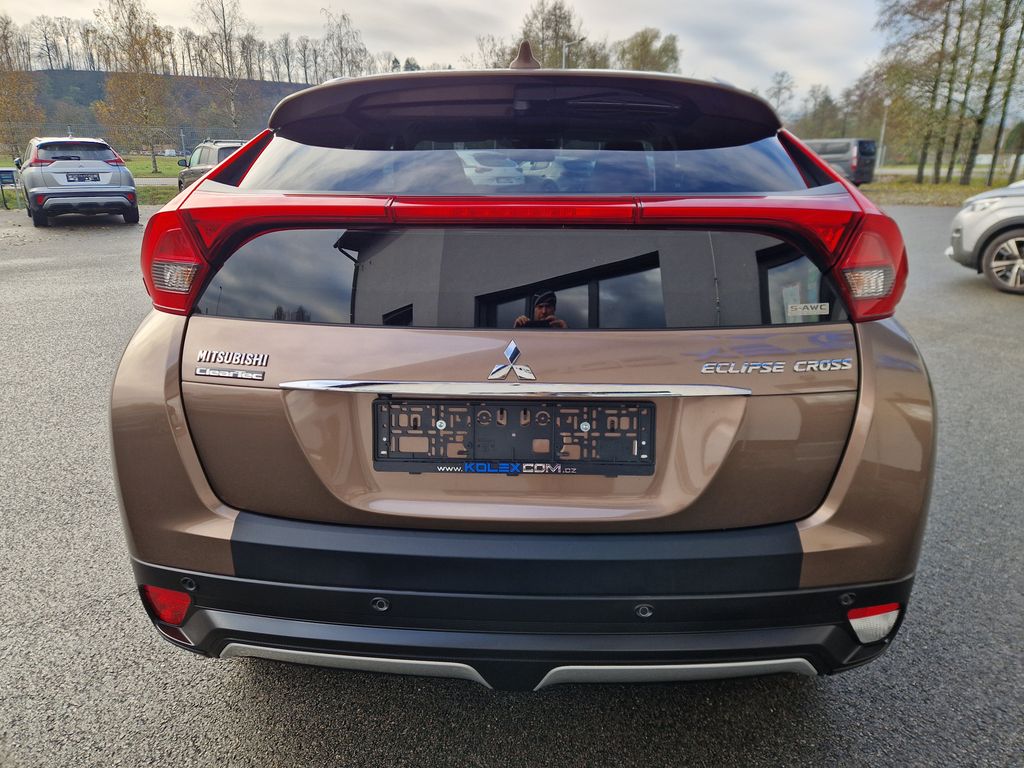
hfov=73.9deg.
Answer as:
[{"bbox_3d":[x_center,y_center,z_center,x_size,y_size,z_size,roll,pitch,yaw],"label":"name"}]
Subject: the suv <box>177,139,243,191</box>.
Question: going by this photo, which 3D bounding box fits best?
[{"bbox_3d":[-8.366,-6.177,19.861,1.800,1.700,4.250,-13,23,-35],"label":"suv"}]

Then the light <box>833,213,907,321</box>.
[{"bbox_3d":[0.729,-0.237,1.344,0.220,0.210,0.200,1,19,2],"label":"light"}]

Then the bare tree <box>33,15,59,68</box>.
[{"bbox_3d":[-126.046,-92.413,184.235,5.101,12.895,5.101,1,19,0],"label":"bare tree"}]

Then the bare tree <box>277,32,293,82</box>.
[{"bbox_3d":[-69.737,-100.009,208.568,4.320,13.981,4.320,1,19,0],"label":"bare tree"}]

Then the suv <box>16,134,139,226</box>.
[{"bbox_3d":[-9.233,-4.325,14.335,1.805,1.685,4.540,-12,23,-34],"label":"suv"}]

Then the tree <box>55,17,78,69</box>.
[{"bbox_3d":[-122.057,-93.504,186.414,5.221,13.036,5.221,1,19,0],"label":"tree"}]

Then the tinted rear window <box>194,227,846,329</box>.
[{"bbox_3d":[0.008,-0.203,1.272,1.270,0.190,0.100,1,6,2],"label":"tinted rear window"}]

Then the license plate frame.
[{"bbox_3d":[0.005,0.101,1.285,0.530,0.137,0.020,1,6,2],"label":"license plate frame"}]

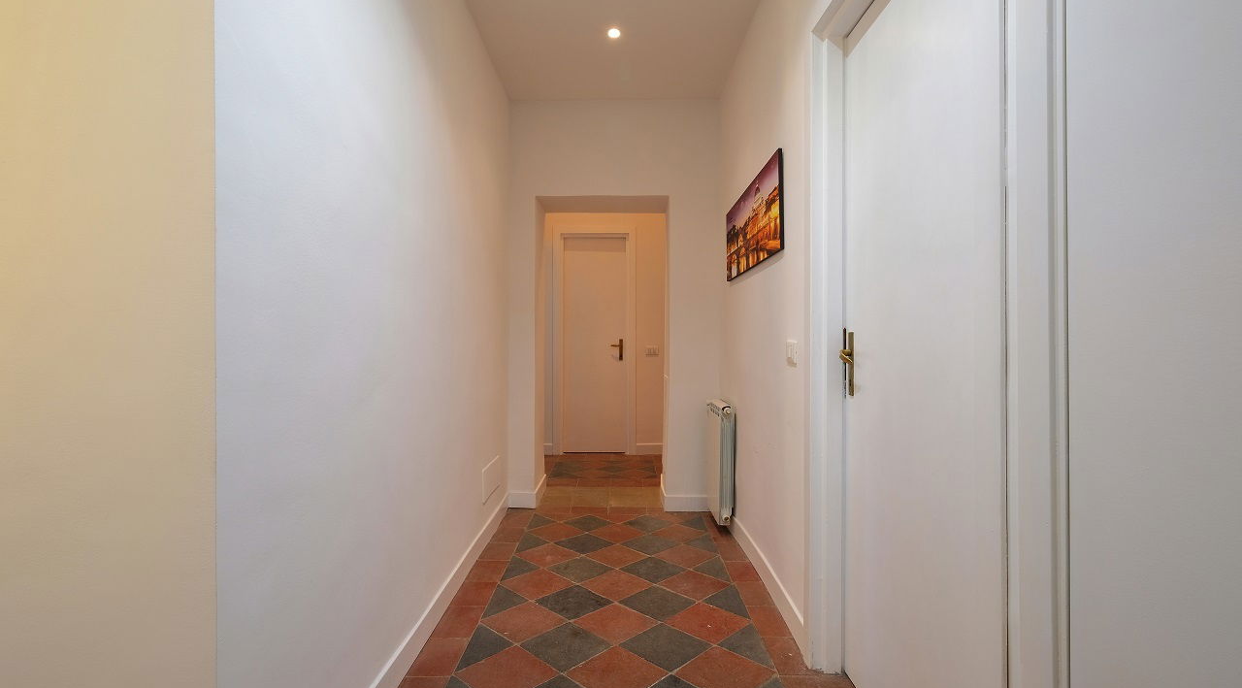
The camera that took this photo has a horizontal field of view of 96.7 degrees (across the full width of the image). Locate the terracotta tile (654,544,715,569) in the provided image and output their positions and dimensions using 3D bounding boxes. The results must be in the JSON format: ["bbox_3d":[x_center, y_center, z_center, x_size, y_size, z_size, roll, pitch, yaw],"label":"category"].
[{"bbox_3d":[0.340,1.115,2.884,0.248,0.013,0.248,0,-1,45],"label":"terracotta tile"}]

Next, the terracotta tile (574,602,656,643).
[{"bbox_3d":[-0.018,1.104,2.185,0.248,0.015,0.248,0,0,45],"label":"terracotta tile"}]

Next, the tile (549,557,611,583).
[{"bbox_3d":[-0.198,1.106,2.702,0.248,0.015,0.248,0,0,45],"label":"tile"}]

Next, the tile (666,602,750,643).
[{"bbox_3d":[0.342,1.108,2.187,0.248,0.013,0.248,0,-1,45],"label":"tile"}]

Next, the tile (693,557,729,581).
[{"bbox_3d":[0.429,1.095,2.670,0.171,0.015,0.325,0,0,0],"label":"tile"}]

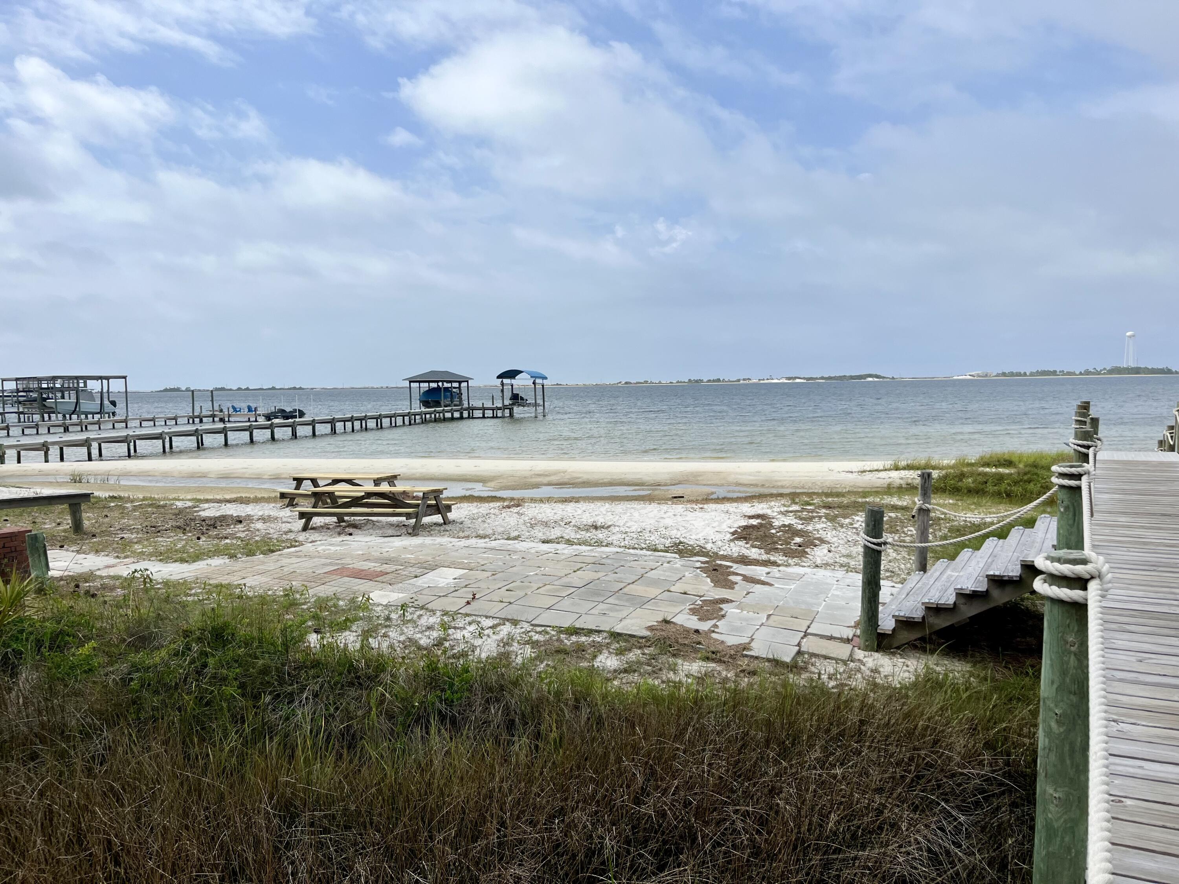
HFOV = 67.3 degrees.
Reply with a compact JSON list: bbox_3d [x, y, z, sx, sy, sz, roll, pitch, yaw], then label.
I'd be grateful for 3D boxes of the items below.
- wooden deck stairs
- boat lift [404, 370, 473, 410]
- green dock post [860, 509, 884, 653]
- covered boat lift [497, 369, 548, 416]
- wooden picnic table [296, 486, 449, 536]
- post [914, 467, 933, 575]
[{"bbox_3d":[4.306,1.379,9.591,1.958,1.115,2.882,1,4,30],"label":"wooden deck stairs"},{"bbox_3d":[-15.364,-4.784,90.150,4.350,4.983,7.900,0,4,12],"label":"boat lift"},{"bbox_3d":[2.760,1.329,8.631,0.171,1.393,0.171,3,4,30],"label":"green dock post"},{"bbox_3d":[-6.884,-4.917,90.945,3.650,4.851,6.400,0,4,12],"label":"covered boat lift"},{"bbox_3d":[-3.797,1.183,15.790,2.500,0.730,1.500,0,4,20],"label":"wooden picnic table"},{"bbox_3d":[4.291,1.092,11.373,0.137,1.457,0.137,3,4,30],"label":"post"}]

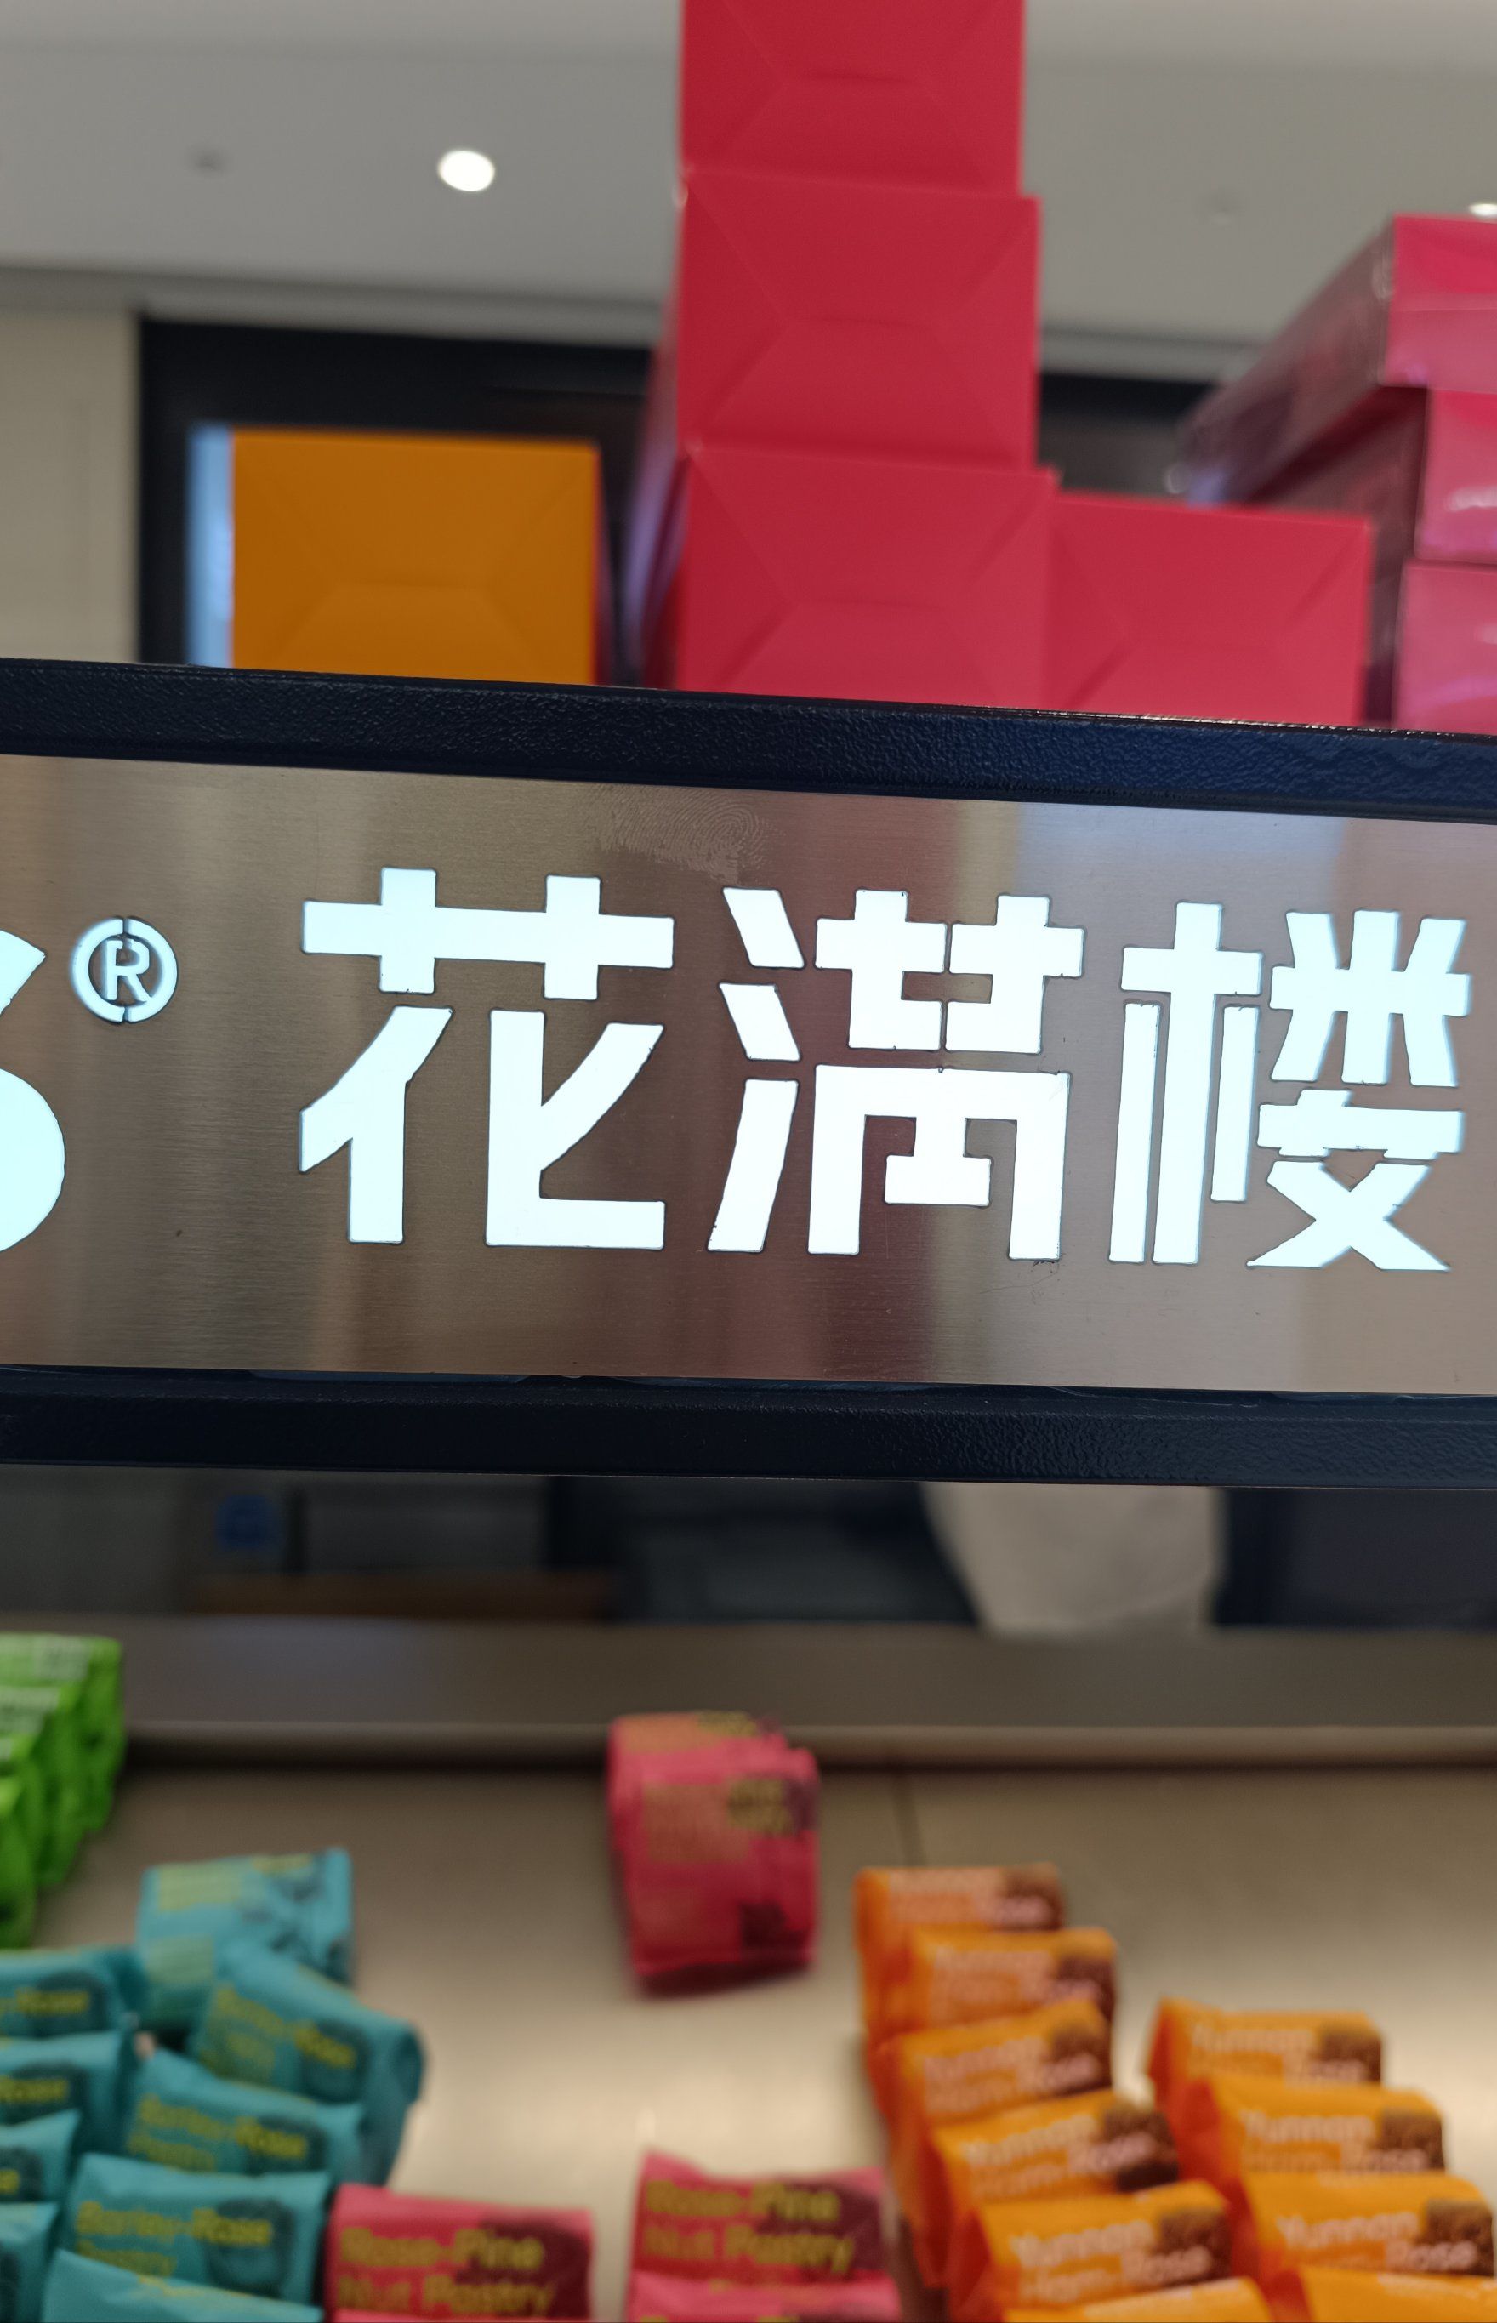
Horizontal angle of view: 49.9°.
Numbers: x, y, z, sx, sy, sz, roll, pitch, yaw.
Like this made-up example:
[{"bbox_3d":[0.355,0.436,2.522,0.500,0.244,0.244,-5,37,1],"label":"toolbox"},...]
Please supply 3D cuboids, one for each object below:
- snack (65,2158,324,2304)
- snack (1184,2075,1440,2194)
[{"bbox_3d":[-0.189,0.389,0.540,0.085,0.086,0.033,3,-21,2],"label":"snack"},{"bbox_3d":[0.215,0.391,0.592,0.085,0.086,0.033,2,-19,-1],"label":"snack"}]

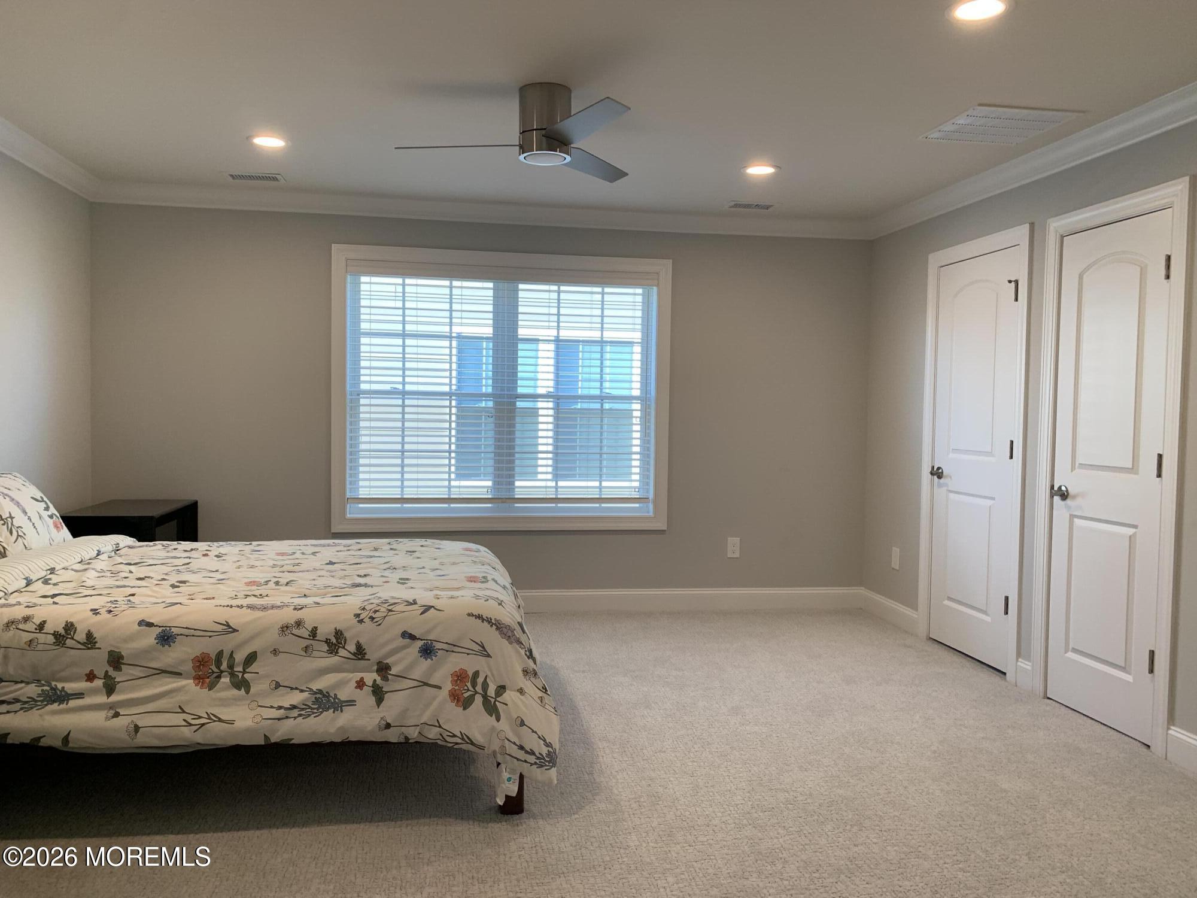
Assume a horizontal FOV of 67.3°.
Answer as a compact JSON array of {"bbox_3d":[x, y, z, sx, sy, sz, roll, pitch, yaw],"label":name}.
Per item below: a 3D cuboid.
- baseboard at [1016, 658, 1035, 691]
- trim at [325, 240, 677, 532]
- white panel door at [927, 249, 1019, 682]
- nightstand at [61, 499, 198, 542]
[{"bbox_3d":[1.983,1.047,4.161,0.018,0.136,0.124,0,3,-10],"label":"baseboard"},{"bbox_3d":[-0.550,-0.333,5.358,1.998,1.654,0.050,0,3,-10],"label":"trim"},{"bbox_3d":[1.932,0.044,4.597,0.045,2.032,0.682,0,3,-10],"label":"white panel door"},{"bbox_3d":[-2.379,0.665,4.595,0.455,0.735,0.760,0,3,-10],"label":"nightstand"}]

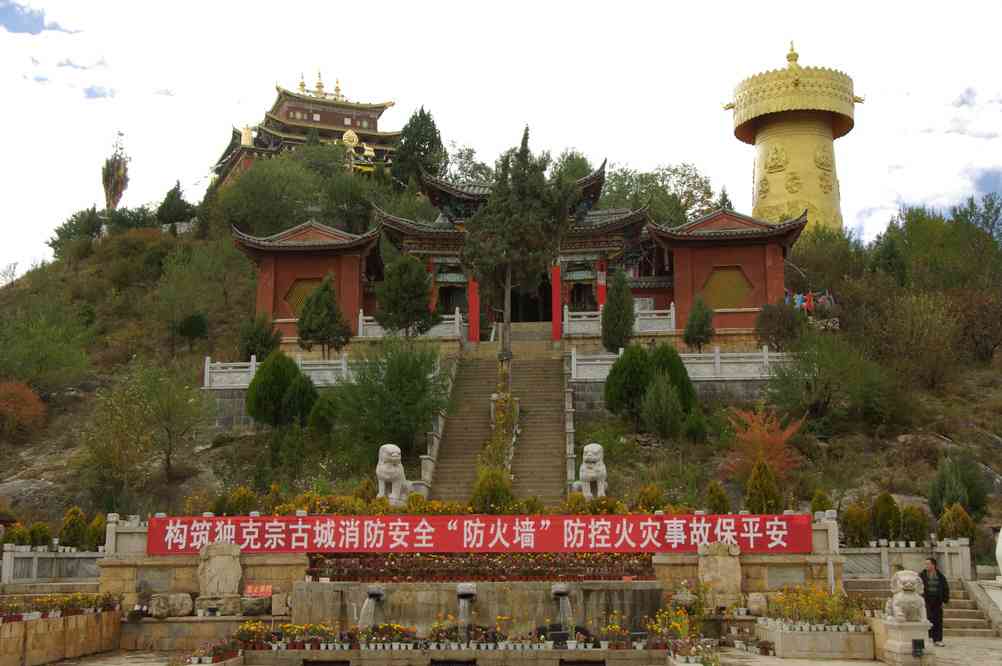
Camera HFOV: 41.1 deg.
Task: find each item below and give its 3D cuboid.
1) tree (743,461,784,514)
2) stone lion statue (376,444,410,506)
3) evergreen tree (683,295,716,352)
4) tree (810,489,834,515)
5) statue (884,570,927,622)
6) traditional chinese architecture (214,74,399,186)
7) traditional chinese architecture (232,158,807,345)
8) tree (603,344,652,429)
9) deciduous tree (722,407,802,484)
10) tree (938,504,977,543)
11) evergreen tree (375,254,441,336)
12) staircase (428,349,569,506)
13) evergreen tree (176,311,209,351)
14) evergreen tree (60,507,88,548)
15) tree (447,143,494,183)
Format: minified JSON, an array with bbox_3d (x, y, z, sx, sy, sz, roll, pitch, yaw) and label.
[{"bbox_3d":[6.058,3.658,30.800,0.877,1.423,0.877,-2,-10,11],"label":"tree"},{"bbox_3d":[-2.795,3.731,34.700,0.900,1.680,1.100,-1,-10,6],"label":"stone lion statue"},{"bbox_3d":[6.540,-0.083,44.200,1.060,2.420,1.060,-2,-10,8],"label":"evergreen tree"},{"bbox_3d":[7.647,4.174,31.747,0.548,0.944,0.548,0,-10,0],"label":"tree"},{"bbox_3d":[6.320,4.107,20.804,0.600,0.810,0.680,-1,-10,5],"label":"statue"},{"bbox_3d":[-15.398,-15.734,112.000,15.500,11.500,12.500,3,-10,-19],"label":"traditional chinese architecture"},{"bbox_3d":[0.807,-3.038,51.000,20.700,7.300,8.000,-1,-10,6],"label":"traditional chinese architecture"},{"bbox_3d":[4.173,1.781,44.025,1.649,2.825,1.649,0,-10,0],"label":"tree"},{"bbox_3d":[7.347,3.189,37.500,2.250,2.250,2.100,-1,-10,3],"label":"deciduous tree"},{"bbox_3d":[10.341,4.415,30.300,0.908,1.124,0.908,-4,-10,19],"label":"tree"},{"bbox_3d":[-3.039,-1.091,43.755,2.196,3.039,2.087,0,-10,0],"label":"evergreen tree"},{"bbox_3d":[0.196,2.754,43.252,4.100,6.100,10.700,-1,-10,3],"label":"staircase"},{"bbox_3d":[-11.098,-0.092,48.123,1.154,1.463,1.096,0,-10,0],"label":"evergreen tree"},{"bbox_3d":[-10.472,4.829,32.892,0.715,1.097,0.679,0,-10,0],"label":"evergreen tree"},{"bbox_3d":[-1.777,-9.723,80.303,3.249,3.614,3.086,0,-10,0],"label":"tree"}]

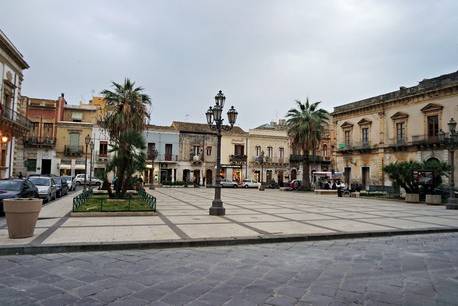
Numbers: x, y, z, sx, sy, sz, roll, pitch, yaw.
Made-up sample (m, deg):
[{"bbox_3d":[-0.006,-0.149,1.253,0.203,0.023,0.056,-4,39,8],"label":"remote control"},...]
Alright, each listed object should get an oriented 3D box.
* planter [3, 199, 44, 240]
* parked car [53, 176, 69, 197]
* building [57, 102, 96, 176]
[{"bbox_3d":[-5.201,1.640,7.730,0.840,0.930,0.840,3,-4,-20],"label":"planter"},{"bbox_3d":[-12.853,2.406,22.347,1.700,1.480,4.000,3,-4,-20],"label":"parked car"},{"bbox_3d":[-22.581,-0.591,46.977,5.000,11.000,7.500,3,-5,-19],"label":"building"}]

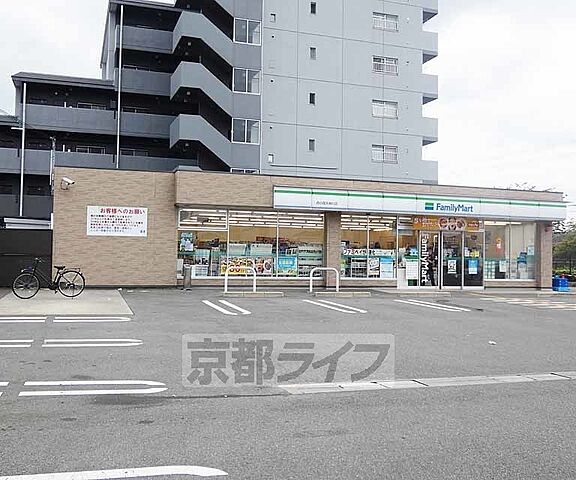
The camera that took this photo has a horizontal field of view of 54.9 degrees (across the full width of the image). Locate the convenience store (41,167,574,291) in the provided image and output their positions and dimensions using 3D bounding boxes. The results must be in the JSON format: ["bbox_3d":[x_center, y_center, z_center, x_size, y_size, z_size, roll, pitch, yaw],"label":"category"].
[{"bbox_3d":[0.613,-0.031,24.853,19.370,4.000,10.300,1,-2,-16],"label":"convenience store"}]

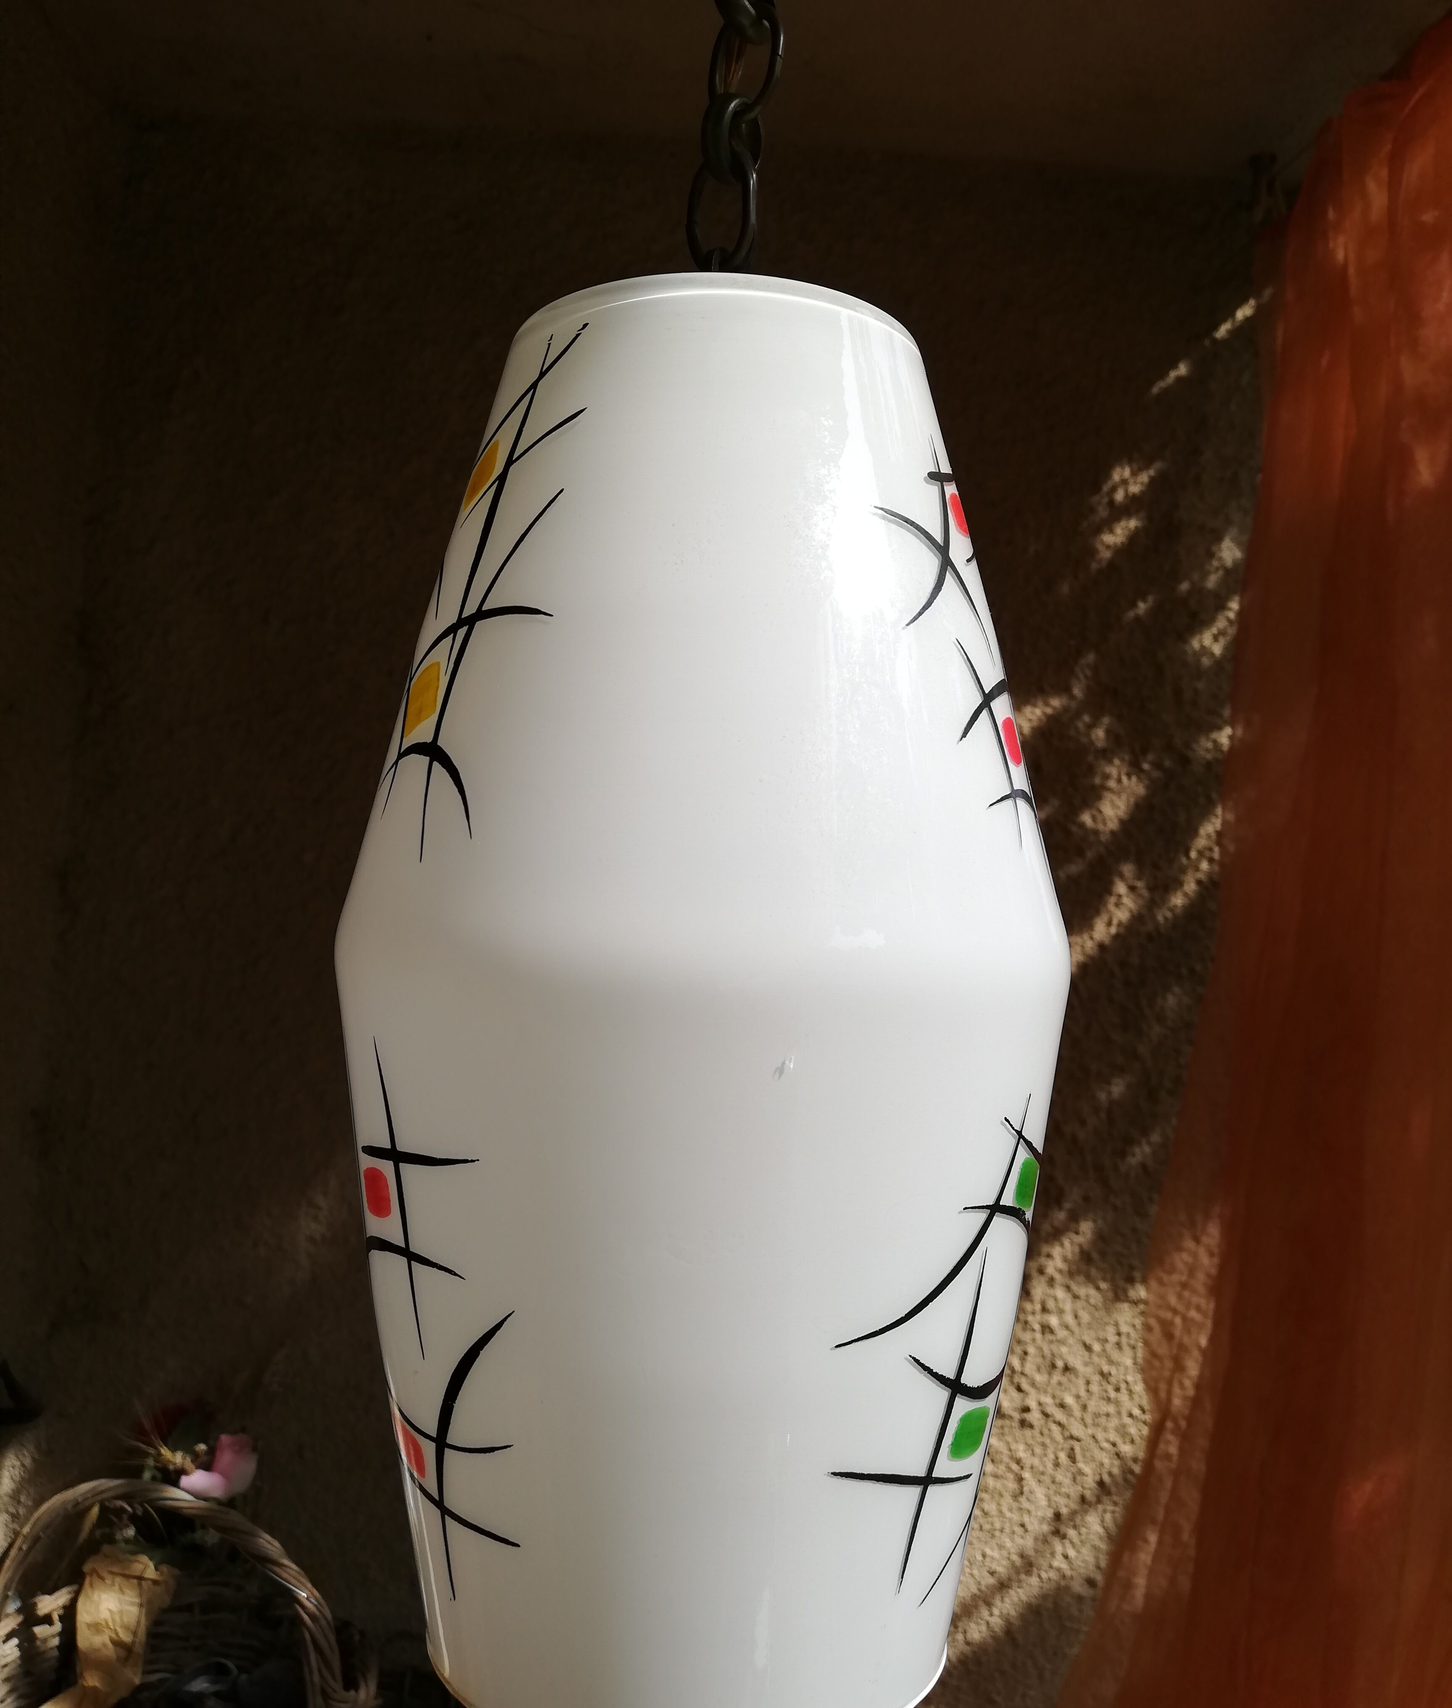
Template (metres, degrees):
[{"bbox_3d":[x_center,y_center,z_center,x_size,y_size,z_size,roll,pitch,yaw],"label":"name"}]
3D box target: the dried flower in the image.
[{"bbox_3d":[-0.436,0.527,1.250,0.066,0.056,0.060,0,-3,18],"label":"dried flower"}]

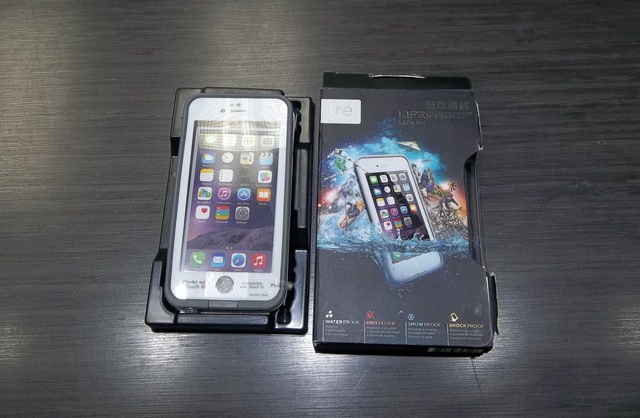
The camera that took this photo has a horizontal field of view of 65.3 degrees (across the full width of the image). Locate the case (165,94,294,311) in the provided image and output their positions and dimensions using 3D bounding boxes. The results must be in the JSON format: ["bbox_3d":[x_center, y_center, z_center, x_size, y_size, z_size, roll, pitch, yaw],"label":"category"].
[{"bbox_3d":[-0.056,-0.008,0.330,0.075,0.013,0.148,1,71,2],"label":"case"}]

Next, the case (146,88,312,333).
[{"bbox_3d":[-0.055,-0.004,0.334,0.100,0.023,0.167,1,71,2],"label":"case"}]

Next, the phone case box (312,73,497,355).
[{"bbox_3d":[0.052,-0.002,0.330,0.107,0.026,0.186,1,71,2],"label":"phone case box"}]

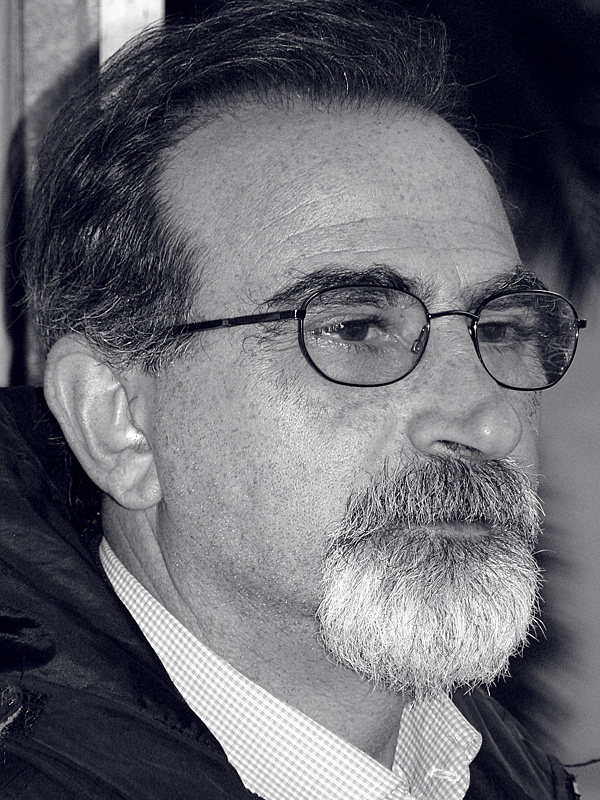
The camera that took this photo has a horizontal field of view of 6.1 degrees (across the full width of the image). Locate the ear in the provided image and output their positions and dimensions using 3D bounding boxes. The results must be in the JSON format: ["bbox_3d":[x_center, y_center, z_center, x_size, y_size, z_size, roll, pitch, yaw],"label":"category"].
[{"bbox_3d":[-0.071,0.008,2.030,0.035,0.064,0.023,-23,-7,31],"label":"ear"}]

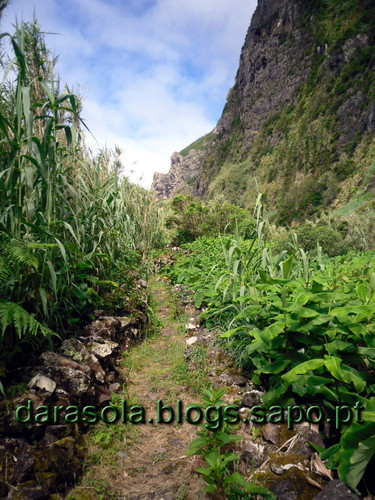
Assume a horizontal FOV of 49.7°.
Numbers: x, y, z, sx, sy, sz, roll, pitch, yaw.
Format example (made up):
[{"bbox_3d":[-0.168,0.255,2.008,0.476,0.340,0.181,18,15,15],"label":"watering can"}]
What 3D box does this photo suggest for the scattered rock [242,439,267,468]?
[{"bbox_3d":[0.489,1.484,2.950,0.180,0.160,0.170,0,2,0],"label":"scattered rock"}]

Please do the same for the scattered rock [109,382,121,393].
[{"bbox_3d":[-0.830,1.564,4.600,0.140,0.090,0.120,0,2,0],"label":"scattered rock"}]

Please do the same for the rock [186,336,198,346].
[{"bbox_3d":[0.087,1.584,7.000,0.210,0.130,0.180,0,2,0],"label":"rock"}]

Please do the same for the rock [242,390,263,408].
[{"bbox_3d":[0.599,1.368,3.700,0.180,0.135,0.145,0,1,0],"label":"rock"}]

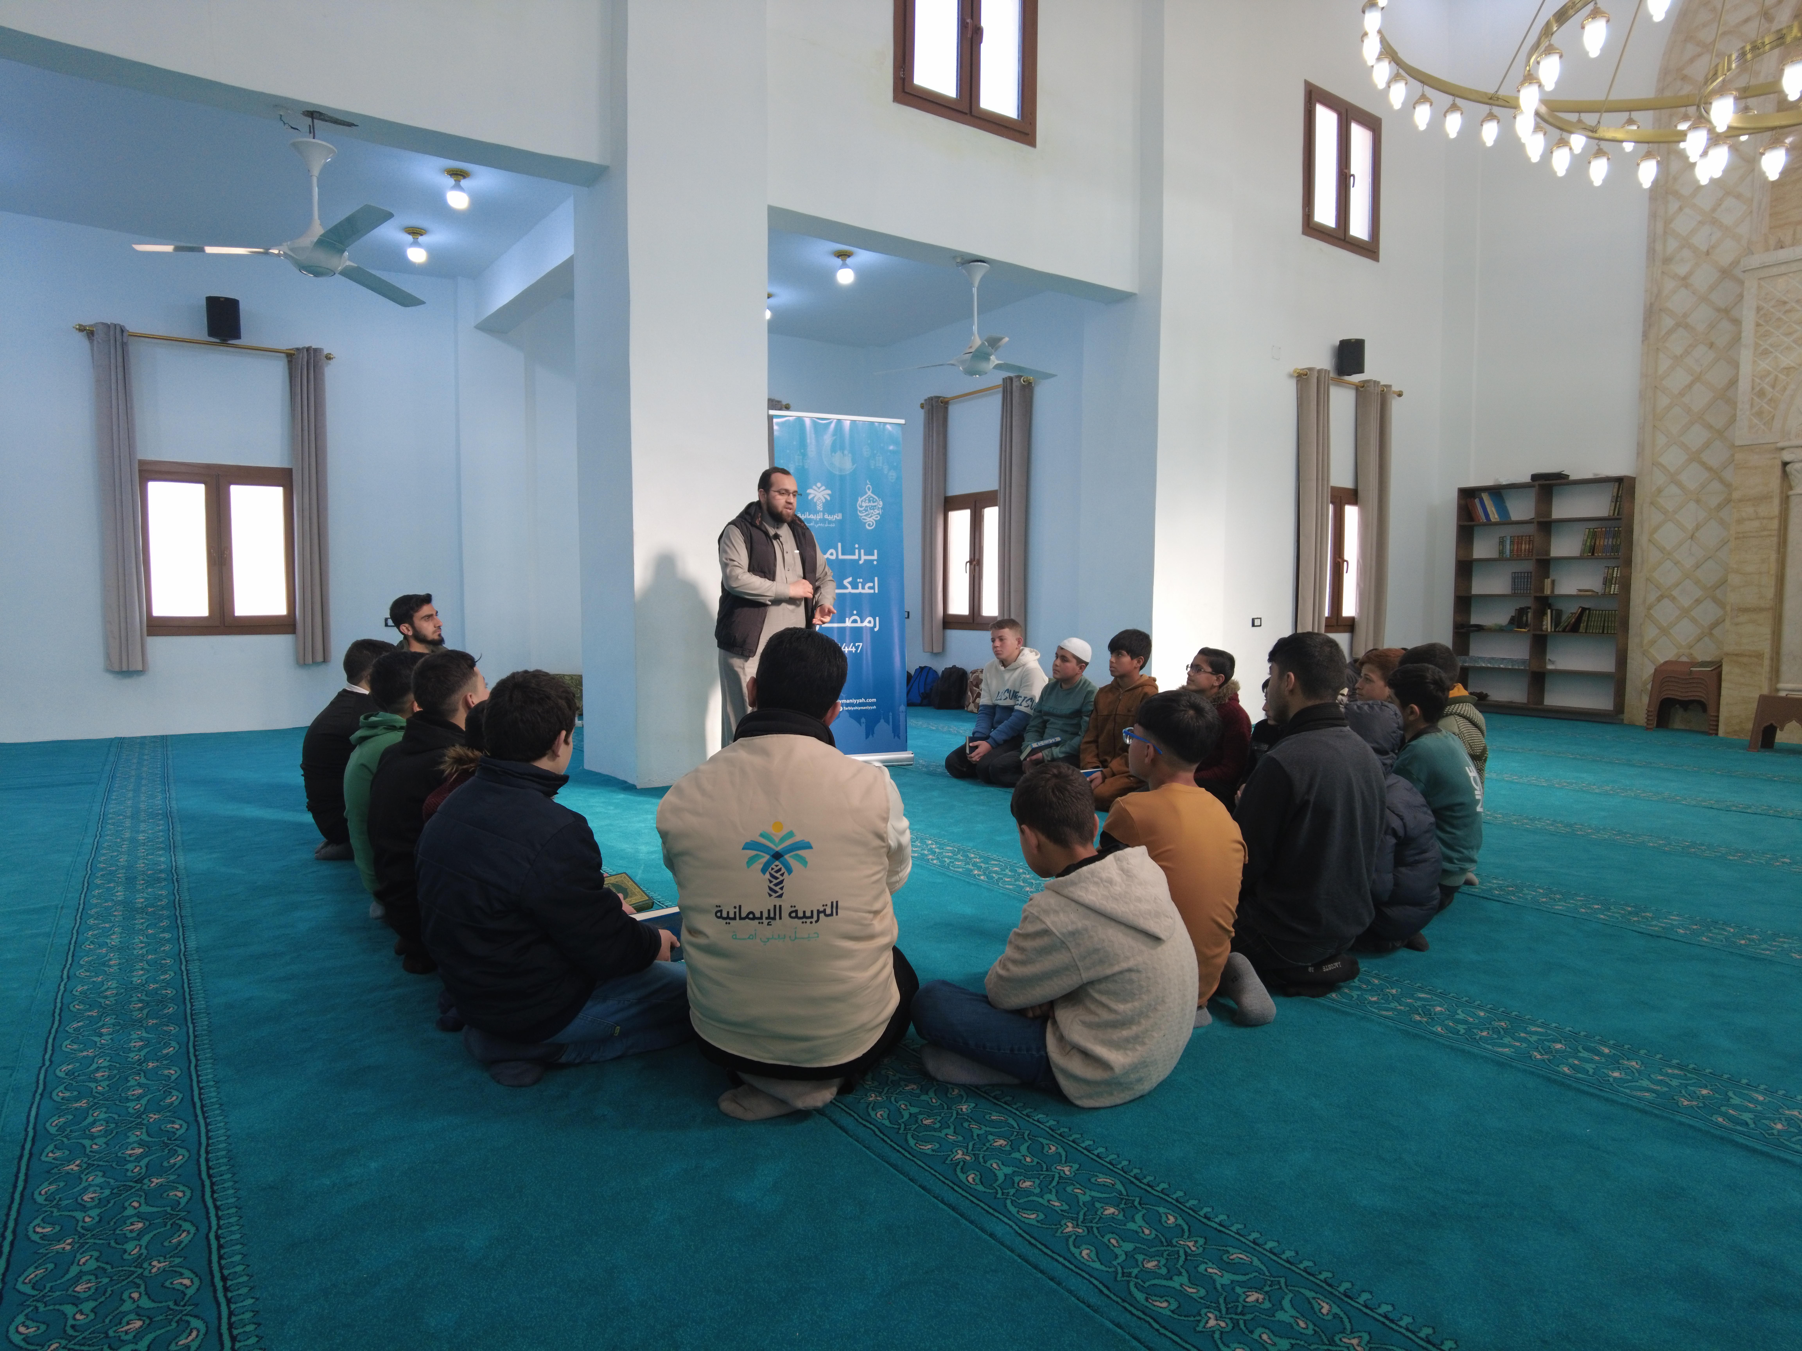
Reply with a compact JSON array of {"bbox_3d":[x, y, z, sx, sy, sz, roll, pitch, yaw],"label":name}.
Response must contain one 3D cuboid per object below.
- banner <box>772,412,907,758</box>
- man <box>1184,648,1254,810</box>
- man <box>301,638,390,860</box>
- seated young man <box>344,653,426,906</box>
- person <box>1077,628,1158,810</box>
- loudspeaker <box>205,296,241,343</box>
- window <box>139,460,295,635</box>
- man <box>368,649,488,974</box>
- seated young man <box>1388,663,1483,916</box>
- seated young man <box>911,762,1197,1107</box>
[{"bbox_3d":[-0.332,-0.487,6.217,0.836,2.091,0.160,-1,4,-20],"label":"banner"},{"bbox_3d":[1.419,0.263,4.729,0.620,0.800,0.460,-2,4,-28],"label":"man"},{"bbox_3d":[-2.046,0.267,4.188,0.640,0.840,0.500,-3,5,-43],"label":"man"},{"bbox_3d":[-1.580,0.321,3.490,0.460,0.808,0.620,4,6,45],"label":"seated young man"},{"bbox_3d":[1.080,0.203,5.165,0.640,0.860,0.460,-2,4,-32],"label":"person"},{"bbox_3d":[-4.800,-2.525,7.379,0.210,0.280,0.190,-3,5,-36],"label":"loudspeaker"},{"bbox_3d":[-5.193,-0.959,7.952,0.980,1.300,0.100,-2,5,-36],"label":"window"},{"bbox_3d":[-1.177,0.346,3.011,0.500,0.840,0.640,4,5,45],"label":"man"},{"bbox_3d":[1.670,0.340,3.542,0.620,0.762,0.460,4,5,40],"label":"seated young man"},{"bbox_3d":[0.352,0.500,2.277,0.540,0.628,0.530,-4,6,-42],"label":"seated young man"}]

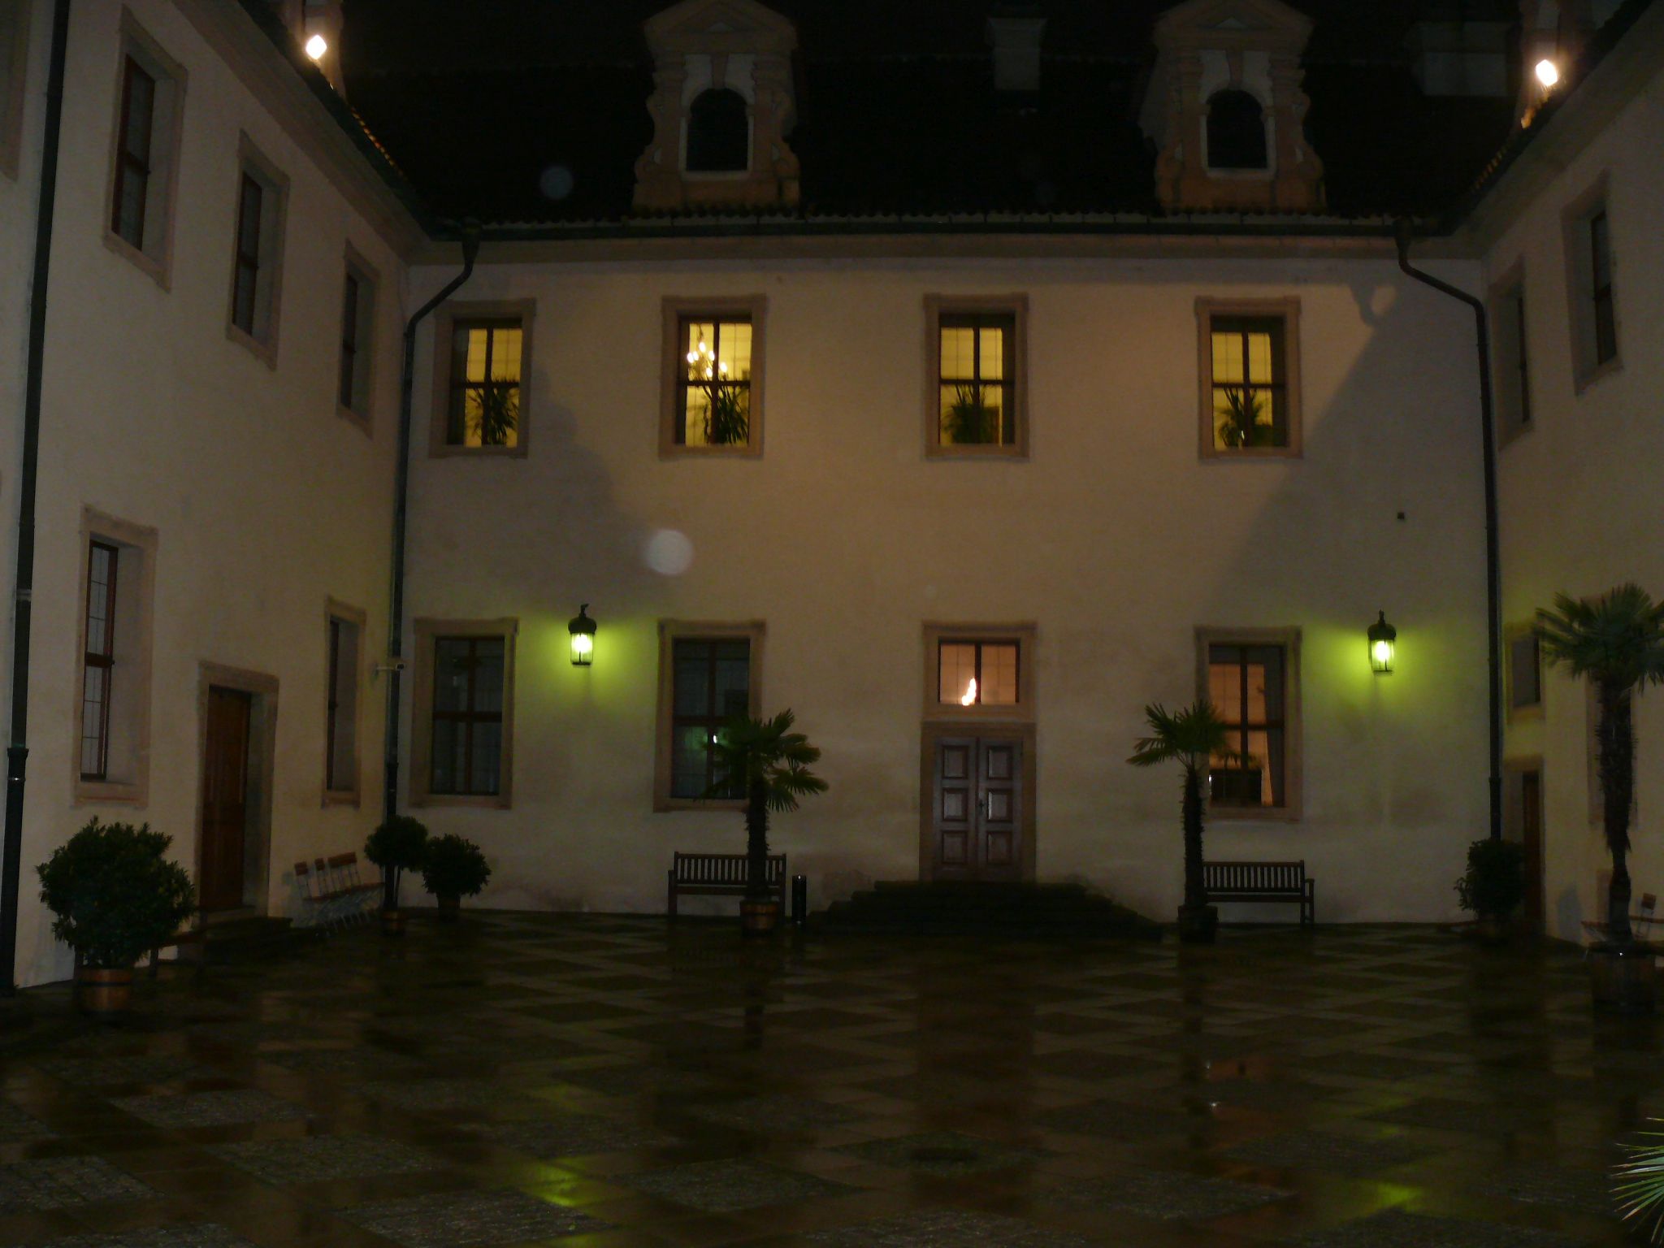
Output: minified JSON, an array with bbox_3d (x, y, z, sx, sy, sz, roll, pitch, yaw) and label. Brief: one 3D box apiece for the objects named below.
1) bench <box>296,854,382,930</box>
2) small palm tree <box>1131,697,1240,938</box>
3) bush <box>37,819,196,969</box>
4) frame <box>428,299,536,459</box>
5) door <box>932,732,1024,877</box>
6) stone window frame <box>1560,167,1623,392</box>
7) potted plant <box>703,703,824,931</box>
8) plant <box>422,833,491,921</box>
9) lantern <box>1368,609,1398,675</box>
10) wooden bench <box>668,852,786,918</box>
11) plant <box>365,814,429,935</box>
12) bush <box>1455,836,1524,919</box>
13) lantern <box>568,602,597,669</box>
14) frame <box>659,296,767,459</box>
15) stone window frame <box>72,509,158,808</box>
[{"bbox_3d":[-5.864,3.239,20.490,0.600,0.840,3.000,0,-6,3],"label":"bench"},{"bbox_3d":[4.343,2.436,20.743,1.380,2.978,1.380,0,-6,3],"label":"small palm tree"},{"bbox_3d":[-5.144,1.944,12.093,1.131,1.075,1.103,0,-6,3],"label":"bush"},{"bbox_3d":[-5.151,-3.610,24.876,1.490,2.384,0.250,0,-6,3],"label":"frame"},{"bbox_3d":[2.195,2.794,25.372,1.330,2.148,0.120,0,-6,3],"label":"door"},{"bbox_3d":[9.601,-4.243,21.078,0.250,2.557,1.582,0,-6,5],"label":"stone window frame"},{"bbox_3d":[-0.804,2.324,20.814,1.501,2.493,1.501,0,-6,3],"label":"potted plant"},{"bbox_3d":[-4.745,3.202,21.251,0.870,1.108,0.870,0,-6,3],"label":"plant"},{"bbox_3d":[7.702,0.249,23.538,0.395,0.905,0.500,0,-6,3],"label":"lantern"},{"bbox_3d":[-1.495,3.726,23.955,1.622,0.910,0.600,0,-6,3],"label":"wooden bench"},{"bbox_3d":[-5.101,2.930,19.737,0.748,1.383,0.748,0,-6,3],"label":"plant"},{"bbox_3d":[8.176,3.159,20.912,0.871,0.992,0.871,0,-6,3],"label":"bush"},{"bbox_3d":[-3.770,0.172,25.523,0.427,0.950,0.550,0,-6,3],"label":"lantern"},{"bbox_3d":[-1.730,-3.590,24.726,1.530,2.384,0.250,0,-6,3],"label":"frame"},{"bbox_3d":[-6.595,0.355,15.310,0.250,2.607,1.442,0,-6,3],"label":"stone window frame"}]

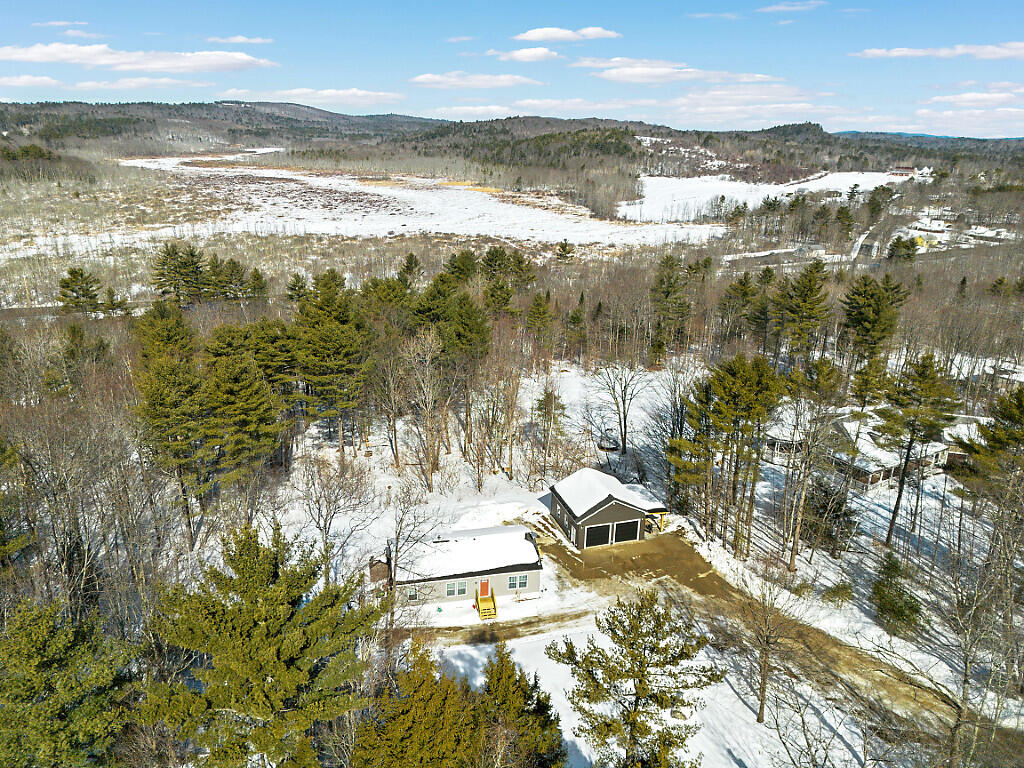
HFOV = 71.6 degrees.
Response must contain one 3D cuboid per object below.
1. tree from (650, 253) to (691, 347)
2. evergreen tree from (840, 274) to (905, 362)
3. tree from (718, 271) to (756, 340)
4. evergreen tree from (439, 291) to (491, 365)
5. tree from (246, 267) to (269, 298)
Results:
[{"bbox_3d":[35.570,-17.720,158.650,8.940,23.200,8.940,4,19,12],"label":"tree"},{"bbox_3d":[77.060,-13.700,151.960,13.270,19.970,11.940,10,21,26],"label":"evergreen tree"},{"bbox_3d":[50.720,-16.617,156.960,8.400,16.780,8.400,6,19,17],"label":"tree"},{"bbox_3d":[-7.090,-2.410,108.360,7.630,24.000,7.630,0,19,0],"label":"evergreen tree"},{"bbox_3d":[-75.954,-29.710,210.351,6.520,10.090,6.520,-6,19,-19],"label":"tree"}]

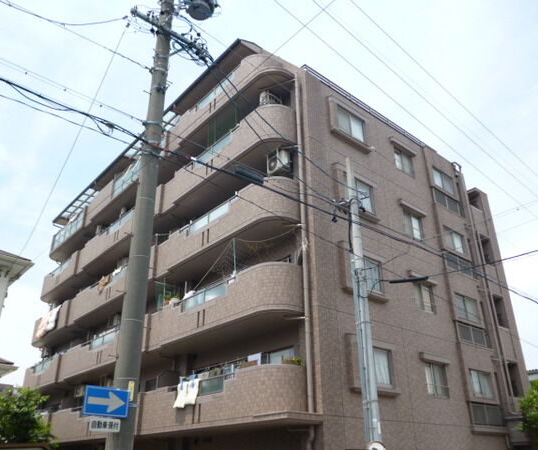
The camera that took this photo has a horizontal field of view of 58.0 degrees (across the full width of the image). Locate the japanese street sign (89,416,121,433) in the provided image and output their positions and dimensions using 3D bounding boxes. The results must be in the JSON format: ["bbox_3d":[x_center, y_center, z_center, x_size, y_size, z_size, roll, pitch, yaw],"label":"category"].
[{"bbox_3d":[-2.055,2.524,6.100,0.410,0.165,0.030,19,-32,-33],"label":"japanese street sign"}]

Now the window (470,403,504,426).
[{"bbox_3d":[7.559,6.541,16.771,1.900,0.680,0.140,20,-33,-35],"label":"window"}]

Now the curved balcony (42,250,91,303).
[{"bbox_3d":[-12.127,3.459,29.902,1.420,1.370,6.300,20,-33,-35],"label":"curved balcony"}]

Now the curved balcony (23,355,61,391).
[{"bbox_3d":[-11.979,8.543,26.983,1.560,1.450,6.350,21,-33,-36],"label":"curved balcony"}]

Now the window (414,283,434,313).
[{"bbox_3d":[5.487,2.601,17.242,1.140,1.040,0.150,21,-33,-36],"label":"window"}]

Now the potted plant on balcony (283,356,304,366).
[{"bbox_3d":[0.588,3.674,12.836,0.450,0.320,0.260,20,-33,-35],"label":"potted plant on balcony"}]

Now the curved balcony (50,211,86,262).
[{"bbox_3d":[-12.290,0.994,31.343,1.420,1.370,5.800,20,-33,-35],"label":"curved balcony"}]

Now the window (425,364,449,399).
[{"bbox_3d":[5.498,5.127,15.966,1.200,1.040,0.150,21,-33,-36],"label":"window"}]

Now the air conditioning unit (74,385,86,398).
[{"bbox_3d":[-8.768,7.774,22.696,0.300,0.580,0.750,20,-33,-35],"label":"air conditioning unit"}]

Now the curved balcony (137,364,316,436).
[{"bbox_3d":[-1.631,5.527,14.828,1.300,1.420,7.650,20,-33,-35],"label":"curved balcony"}]

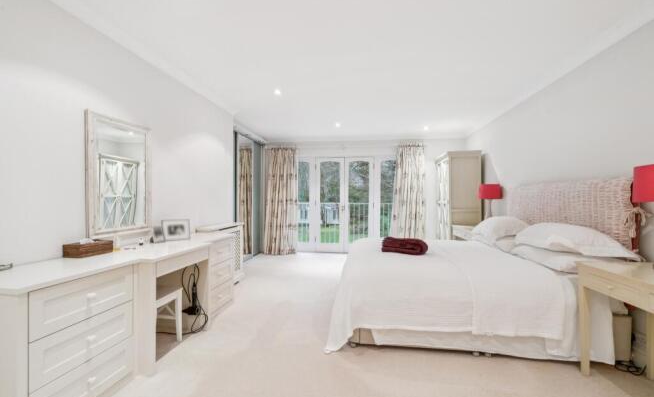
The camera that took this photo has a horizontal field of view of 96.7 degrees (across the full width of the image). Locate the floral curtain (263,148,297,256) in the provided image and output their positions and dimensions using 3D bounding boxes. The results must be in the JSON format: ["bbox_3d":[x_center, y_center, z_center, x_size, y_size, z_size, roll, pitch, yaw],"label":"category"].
[{"bbox_3d":[-1.030,0.036,6.420,0.823,2.340,0.200,0,0,8],"label":"floral curtain"}]

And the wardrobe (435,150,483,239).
[{"bbox_3d":[2.427,0.199,5.439,0.550,2.010,0.930,0,0,8],"label":"wardrobe"}]

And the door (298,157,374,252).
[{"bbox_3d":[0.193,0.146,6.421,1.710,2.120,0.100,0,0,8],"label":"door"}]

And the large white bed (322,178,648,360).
[{"bbox_3d":[1.292,0.520,3.130,2.200,1.360,1.950,0,0,8],"label":"large white bed"}]

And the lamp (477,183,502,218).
[{"bbox_3d":[2.393,0.115,4.256,0.290,0.635,0.290,0,0,8],"label":"lamp"}]

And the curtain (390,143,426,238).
[{"bbox_3d":[1.703,0.025,6.086,0.711,2.360,0.180,0,0,8],"label":"curtain"}]

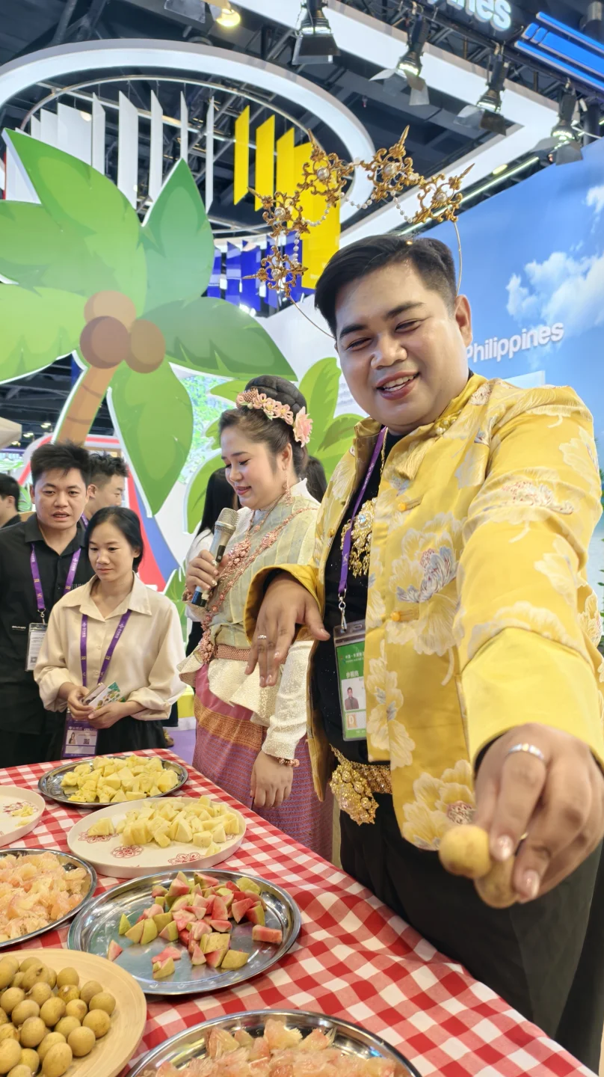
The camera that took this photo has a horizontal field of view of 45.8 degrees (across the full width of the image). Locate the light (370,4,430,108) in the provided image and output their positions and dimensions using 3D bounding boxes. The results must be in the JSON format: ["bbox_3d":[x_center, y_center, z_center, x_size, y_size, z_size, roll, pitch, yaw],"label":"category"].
[{"bbox_3d":[0.787,-3.844,5.700,0.380,0.720,0.420,0,1,-37],"label":"light"}]

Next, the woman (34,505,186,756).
[{"bbox_3d":[-0.572,0.631,2.120,0.470,1.500,0.360,1,1,-7],"label":"woman"}]

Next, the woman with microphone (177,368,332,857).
[{"bbox_3d":[-0.085,0.528,1.630,0.410,1.730,0.490,0,1,-30],"label":"woman with microphone"}]

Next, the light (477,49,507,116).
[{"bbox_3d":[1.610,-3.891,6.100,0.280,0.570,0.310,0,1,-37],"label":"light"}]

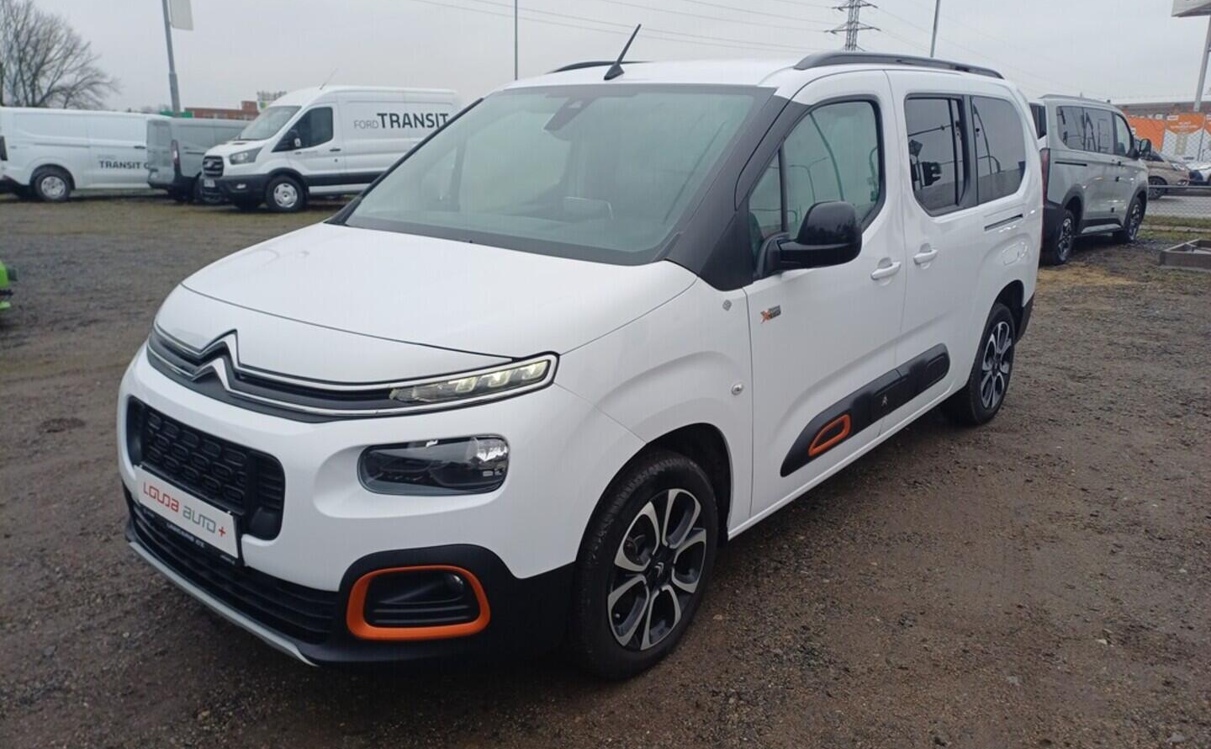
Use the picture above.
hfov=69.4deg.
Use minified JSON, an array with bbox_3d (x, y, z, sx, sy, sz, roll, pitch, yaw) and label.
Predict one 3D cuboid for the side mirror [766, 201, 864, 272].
[{"bbox_3d":[0.606,-0.406,2.562,0.190,0.195,0.210,13,20,38],"label":"side mirror"}]

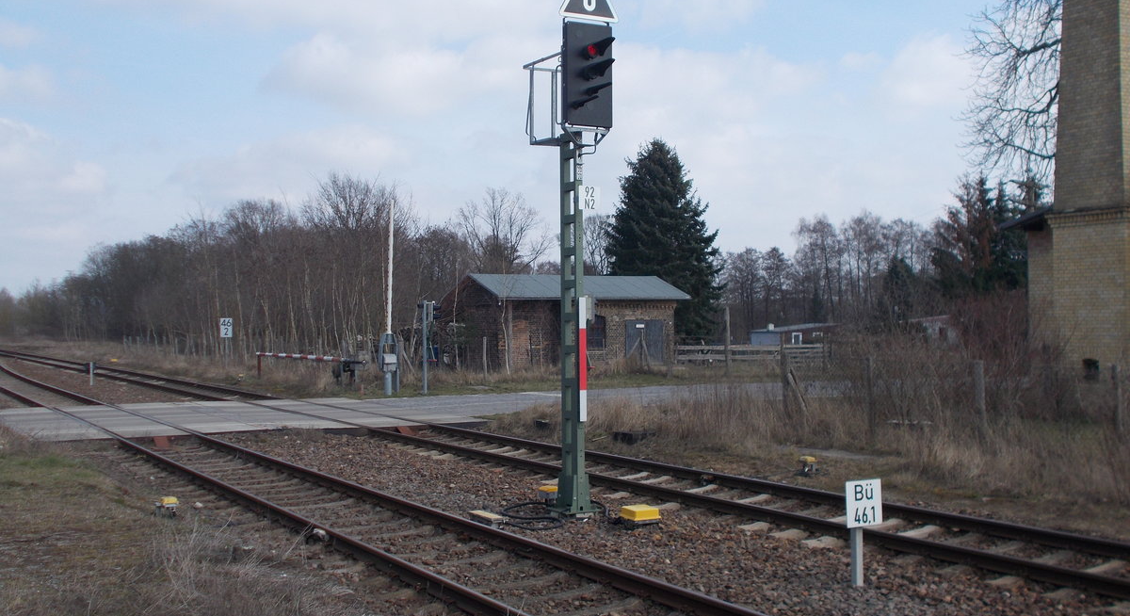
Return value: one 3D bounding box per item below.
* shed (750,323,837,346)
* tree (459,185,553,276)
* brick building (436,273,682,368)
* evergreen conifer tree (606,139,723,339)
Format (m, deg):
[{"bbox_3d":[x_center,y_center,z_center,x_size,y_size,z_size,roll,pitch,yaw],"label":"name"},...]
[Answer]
[{"bbox_3d":[14.749,2.116,81.463,4.900,2.400,2.900,0,-1,-30],"label":"shed"},{"bbox_3d":[-3.620,-2.183,78.025,5.900,10.360,5.600,-1,-1,0],"label":"tree"},{"bbox_3d":[0.138,0.575,57.294,9.710,4.070,5.440,0,-1,-30],"label":"brick building"},{"bbox_3d":[5.458,-3.235,70.035,6.300,12.140,6.300,-1,-1,0],"label":"evergreen conifer tree"}]

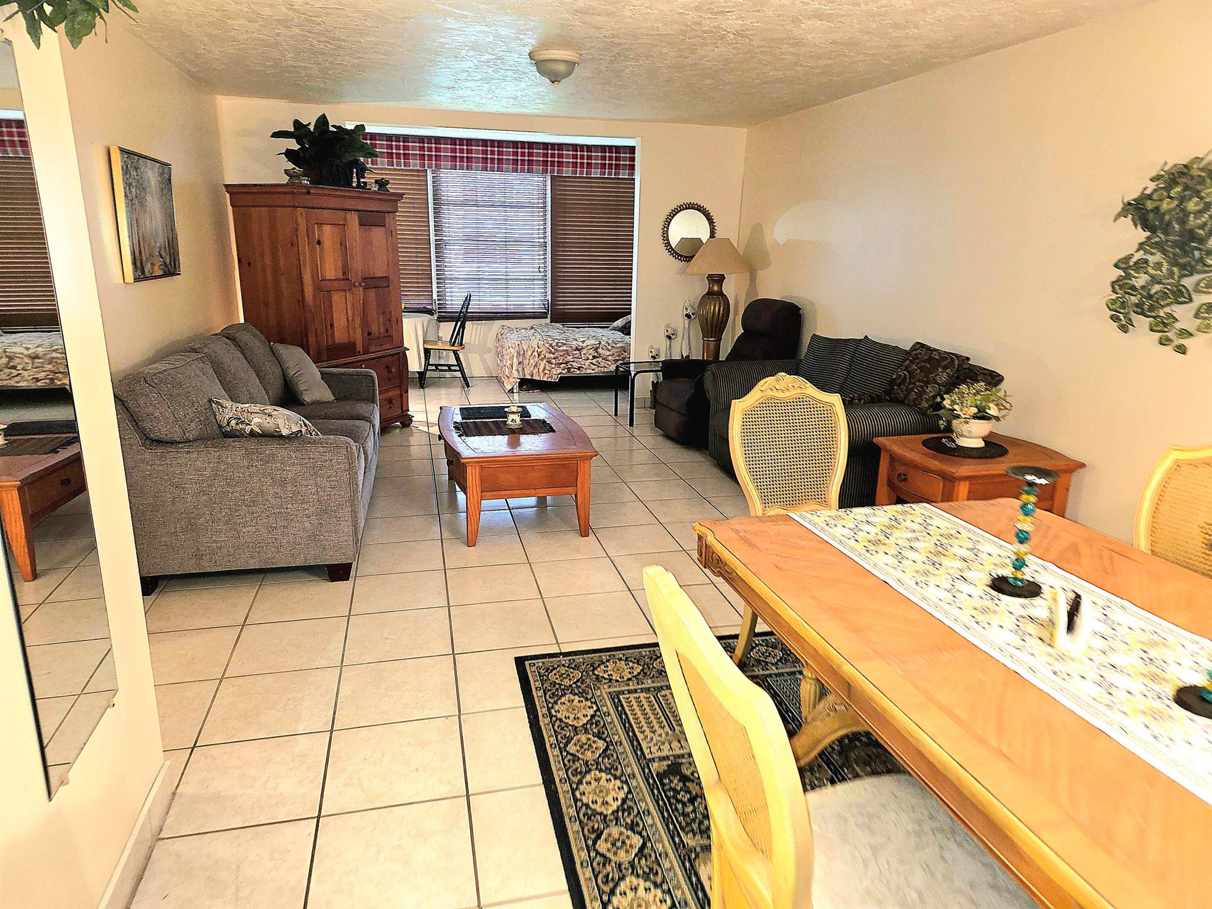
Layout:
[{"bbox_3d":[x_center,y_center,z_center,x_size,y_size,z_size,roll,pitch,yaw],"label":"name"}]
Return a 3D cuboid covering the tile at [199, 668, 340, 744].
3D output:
[{"bbox_3d":[-1.125,0.850,2.735,0.398,0.010,0.398,-3,16,-13],"label":"tile"}]

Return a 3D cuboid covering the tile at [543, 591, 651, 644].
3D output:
[{"bbox_3d":[-0.034,0.678,3.345,0.396,0.010,0.396,-3,16,-13],"label":"tile"}]

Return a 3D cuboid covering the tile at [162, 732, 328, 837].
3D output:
[{"bbox_3d":[-1.010,0.939,2.312,0.402,0.012,0.406,-3,15,-13],"label":"tile"}]

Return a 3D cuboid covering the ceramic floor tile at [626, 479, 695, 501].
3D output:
[{"bbox_3d":[0.372,0.228,5.028,0.396,0.010,0.396,-3,16,-13],"label":"ceramic floor tile"}]

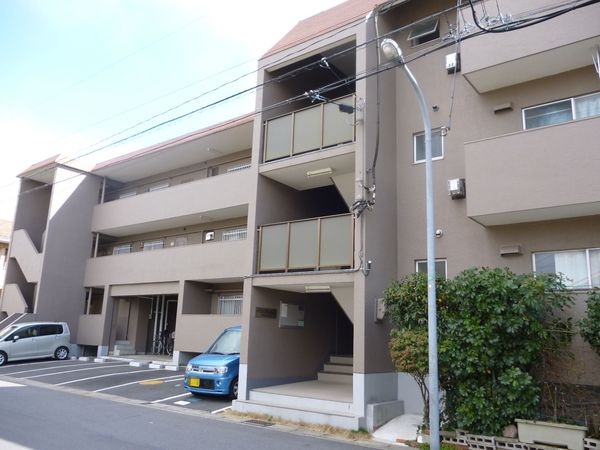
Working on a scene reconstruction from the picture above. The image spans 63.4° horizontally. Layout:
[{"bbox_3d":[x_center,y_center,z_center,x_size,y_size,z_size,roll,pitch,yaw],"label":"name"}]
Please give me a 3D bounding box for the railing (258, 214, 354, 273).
[{"bbox_3d":[0.080,0.443,10.515,2.590,1.125,0.120,-7,-16,36],"label":"railing"}]

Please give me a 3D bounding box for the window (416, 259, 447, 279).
[{"bbox_3d":[2.738,1.079,10.062,0.680,0.710,0.120,-7,-16,36],"label":"window"}]

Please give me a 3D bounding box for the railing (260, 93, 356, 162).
[{"bbox_3d":[0.173,-2.162,11.105,2.590,1.110,0.120,-7,-16,36],"label":"railing"}]

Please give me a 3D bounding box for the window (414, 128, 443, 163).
[{"bbox_3d":[2.841,-1.714,10.691,0.670,0.710,0.120,-7,-16,36],"label":"window"}]

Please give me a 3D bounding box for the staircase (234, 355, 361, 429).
[{"bbox_3d":[0.944,3.626,11.056,2.930,1.080,3.750,-7,-16,36],"label":"staircase"}]

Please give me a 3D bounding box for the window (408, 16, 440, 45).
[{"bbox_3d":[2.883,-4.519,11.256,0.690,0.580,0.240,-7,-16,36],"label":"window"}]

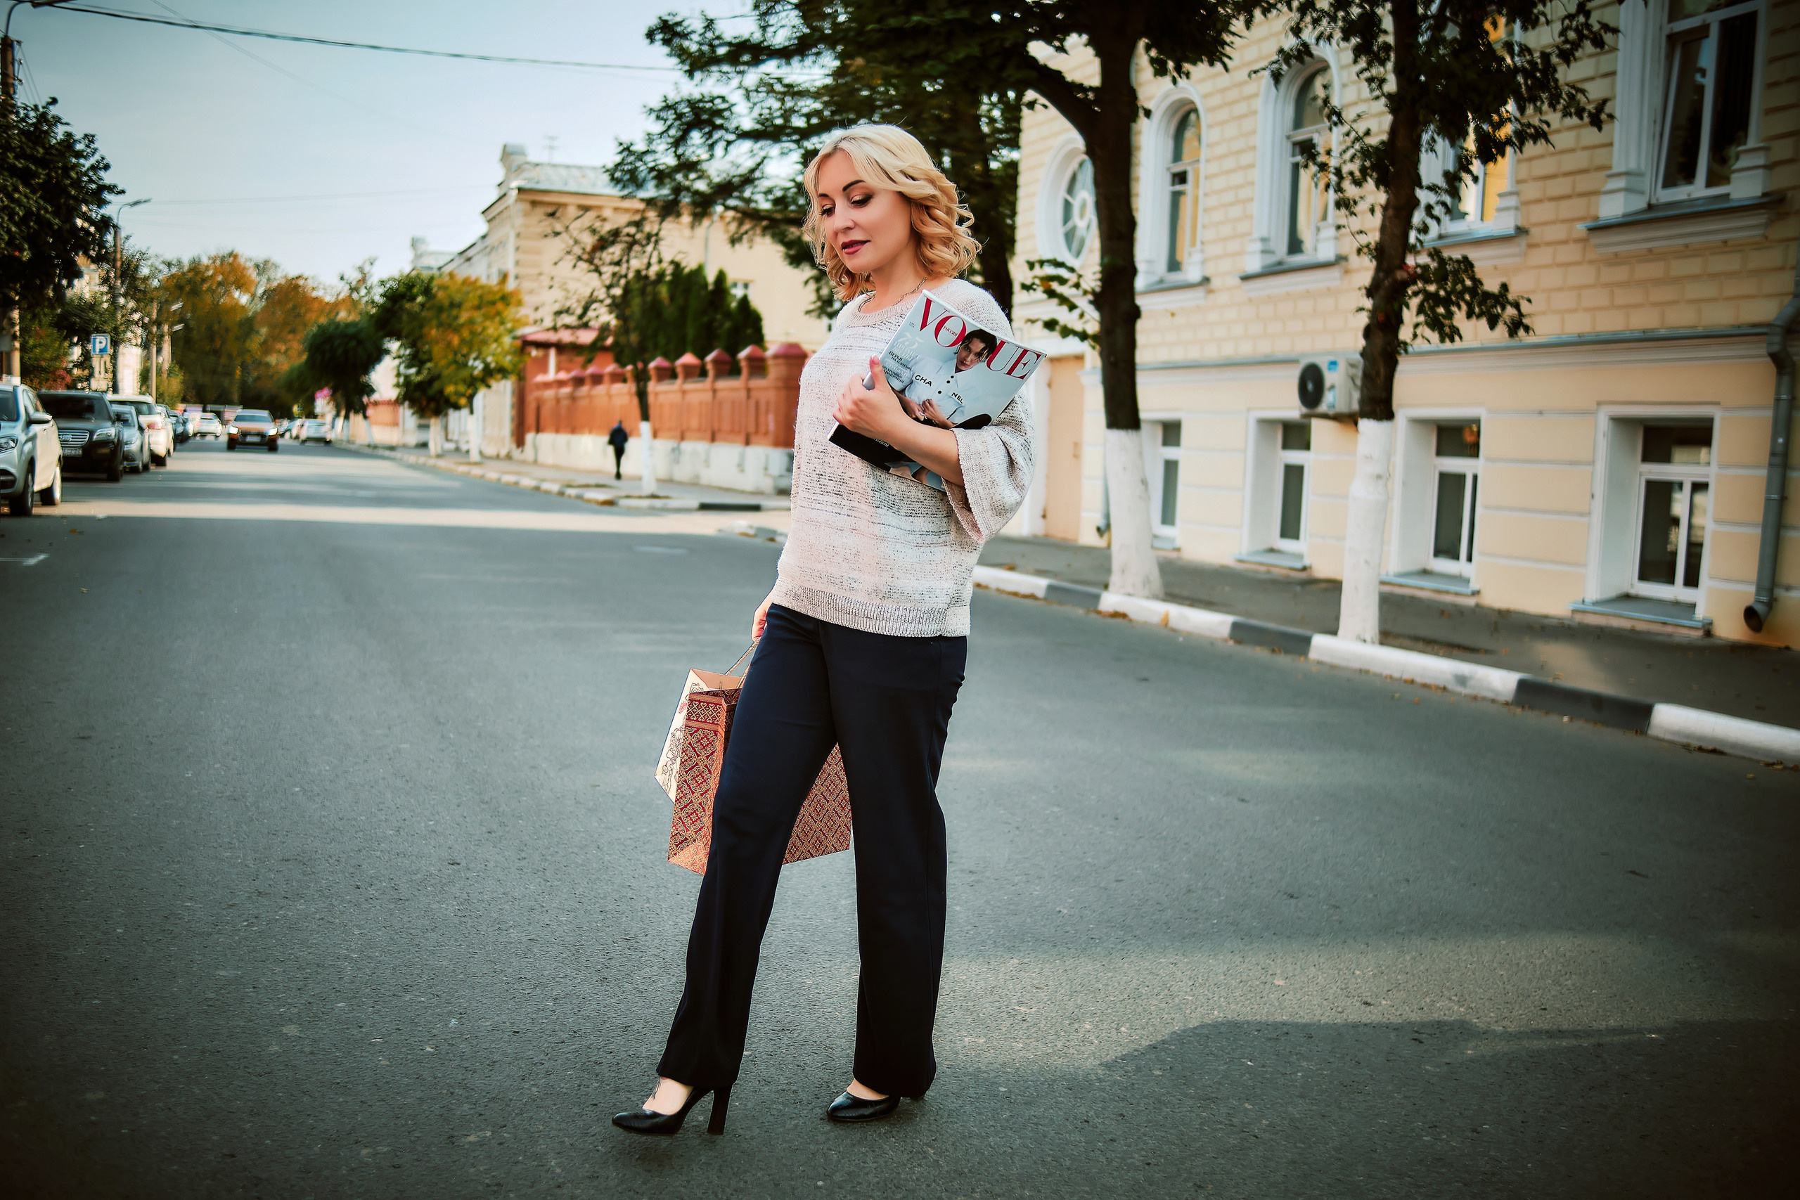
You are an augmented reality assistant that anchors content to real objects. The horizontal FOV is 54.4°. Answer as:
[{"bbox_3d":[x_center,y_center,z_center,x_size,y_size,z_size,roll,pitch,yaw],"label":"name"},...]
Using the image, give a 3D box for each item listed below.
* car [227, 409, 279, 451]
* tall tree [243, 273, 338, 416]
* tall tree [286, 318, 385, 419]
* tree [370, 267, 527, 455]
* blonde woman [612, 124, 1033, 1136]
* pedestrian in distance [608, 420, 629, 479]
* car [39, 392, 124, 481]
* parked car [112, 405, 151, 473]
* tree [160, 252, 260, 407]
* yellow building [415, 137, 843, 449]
[{"bbox_3d":[-24.134,-6.309,65.324,1.830,1.530,4.400,1,5,-21],"label":"car"},{"bbox_3d":[-46.978,-19.242,135.000,7.490,11.930,8.000,3,5,0],"label":"tall tree"},{"bbox_3d":[-27.071,-10.624,84.000,4.790,5.800,5.000,3,5,0],"label":"tall tree"},{"bbox_3d":[-15.033,-7.848,58.000,5.130,6.150,5.200,3,5,0],"label":"tree"},{"bbox_3d":[-0.146,0.075,2.971,0.500,1.735,0.540,-2,7,-42],"label":"blonde woman"},{"bbox_3d":[-7.251,-3.848,45.000,0.500,1.560,0.420,1,5,-21],"label":"pedestrian in distance"},{"bbox_3d":[-14.804,-3.008,31.233,1.820,1.670,4.400,1,5,-21],"label":"car"},{"bbox_3d":[-16.670,-3.443,36.606,1.760,1.440,4.400,1,5,-21],"label":"parked car"},{"bbox_3d":[-53.217,-20.110,135.000,7.600,13.450,8.000,3,5,0],"label":"tree"},{"bbox_3d":[-14.687,-13.481,88.867,15.000,12.300,36.000,1,5,-21],"label":"yellow building"}]

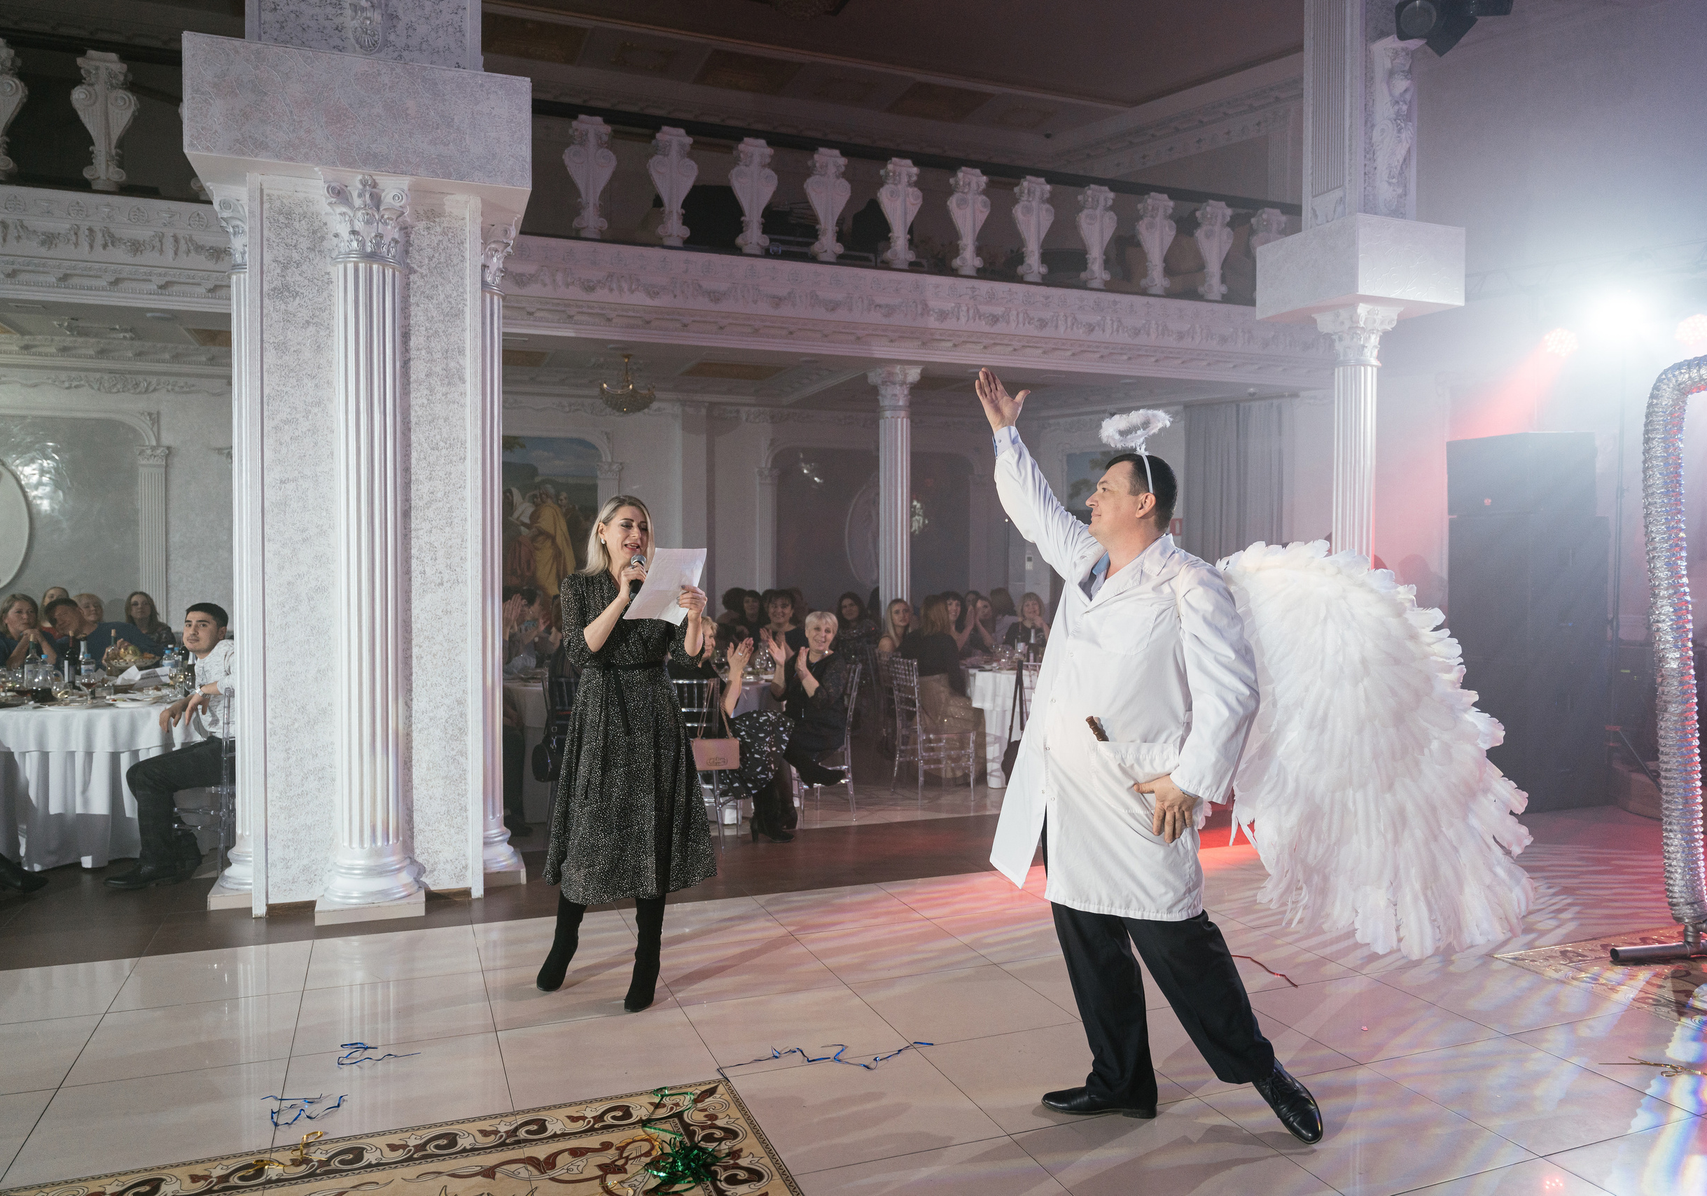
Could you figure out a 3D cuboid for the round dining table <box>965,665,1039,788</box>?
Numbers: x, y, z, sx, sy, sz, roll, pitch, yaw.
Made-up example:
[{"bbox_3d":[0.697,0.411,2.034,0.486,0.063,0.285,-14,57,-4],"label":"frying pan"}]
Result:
[{"bbox_3d":[1.630,0.874,8.500,1.650,0.760,1.650,-1,2,-21],"label":"round dining table"}]

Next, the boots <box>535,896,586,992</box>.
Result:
[{"bbox_3d":[-1.055,1.160,4.310,0.150,0.430,0.260,0,2,7],"label":"boots"}]

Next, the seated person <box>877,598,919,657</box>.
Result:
[{"bbox_3d":[0.430,0.632,8.350,0.750,1.250,0.500,0,2,-6],"label":"seated person"}]

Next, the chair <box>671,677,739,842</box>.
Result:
[{"bbox_3d":[-0.860,0.862,6.400,0.410,0.900,0.450,0,2,9],"label":"chair"}]

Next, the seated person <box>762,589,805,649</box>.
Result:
[{"bbox_3d":[-0.510,0.595,8.450,0.500,1.310,0.650,0,2,3],"label":"seated person"}]

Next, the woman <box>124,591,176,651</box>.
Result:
[{"bbox_3d":[-5.000,0.607,8.350,0.470,1.270,0.650,-1,2,-24],"label":"woman"}]

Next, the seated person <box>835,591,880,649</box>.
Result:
[{"bbox_3d":[-0.100,0.606,8.650,0.520,1.280,0.750,1,2,34],"label":"seated person"}]

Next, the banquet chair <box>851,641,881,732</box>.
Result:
[{"bbox_3d":[0.280,0.782,8.980,0.450,0.910,0.430,-1,2,-21],"label":"banquet chair"}]

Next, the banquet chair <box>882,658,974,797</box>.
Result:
[{"bbox_3d":[0.497,0.822,7.644,0.460,0.910,0.440,-1,2,-21],"label":"banquet chair"}]

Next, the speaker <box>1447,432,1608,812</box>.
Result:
[{"bbox_3d":[4.259,0.143,7.580,0.700,2.290,0.620,-1,2,-21],"label":"speaker"}]

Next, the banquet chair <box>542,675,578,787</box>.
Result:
[{"bbox_3d":[-1.400,0.864,6.470,0.410,0.900,0.450,0,2,-6],"label":"banquet chair"}]

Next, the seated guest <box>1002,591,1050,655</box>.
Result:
[{"bbox_3d":[1.430,0.588,9.700,0.520,1.260,0.750,0,2,-6],"label":"seated guest"}]

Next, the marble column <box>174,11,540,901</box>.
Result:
[{"bbox_3d":[-2.228,-0.454,5.528,1.320,3.570,1.280,-1,2,-21],"label":"marble column"}]

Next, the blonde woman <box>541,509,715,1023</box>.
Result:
[{"bbox_3d":[-0.795,0.513,4.200,0.580,1.730,0.450,0,2,-10],"label":"blonde woman"}]

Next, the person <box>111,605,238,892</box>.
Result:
[{"bbox_3d":[-3.200,0.675,5.800,0.680,1.300,0.500,0,2,-18],"label":"person"}]

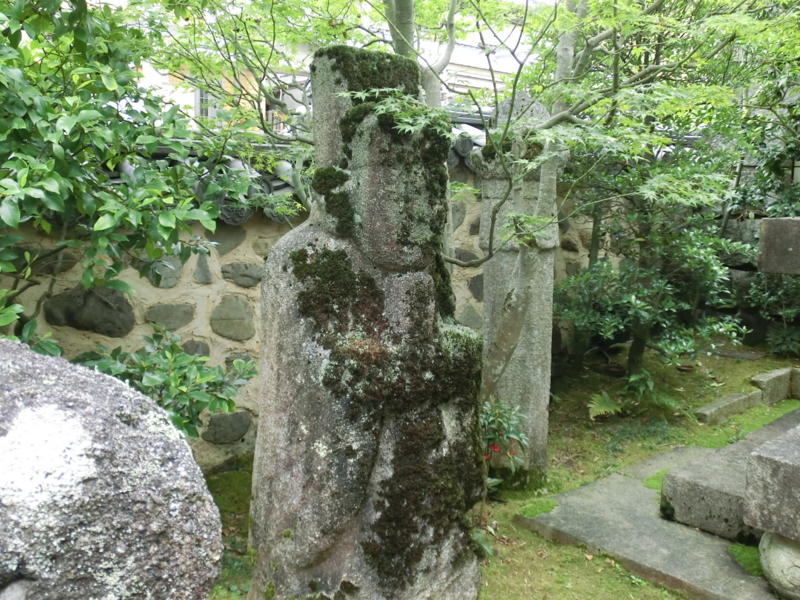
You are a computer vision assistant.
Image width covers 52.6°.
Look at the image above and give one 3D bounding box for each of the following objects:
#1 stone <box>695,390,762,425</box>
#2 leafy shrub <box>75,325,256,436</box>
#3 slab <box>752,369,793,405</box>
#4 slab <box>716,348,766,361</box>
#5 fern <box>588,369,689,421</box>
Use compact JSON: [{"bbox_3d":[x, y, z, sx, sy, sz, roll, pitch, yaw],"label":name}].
[{"bbox_3d":[2.239,0.725,5.518,0.110,0.100,0.860,7,9,44],"label":"stone"},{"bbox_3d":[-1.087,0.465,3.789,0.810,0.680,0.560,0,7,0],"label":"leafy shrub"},{"bbox_3d":[2.711,0.647,5.925,0.120,0.190,0.490,7,9,44],"label":"slab"},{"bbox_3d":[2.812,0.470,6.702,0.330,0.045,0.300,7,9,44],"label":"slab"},{"bbox_3d":[1.598,0.640,5.420,0.620,0.290,0.440,0,7,0],"label":"fern"}]

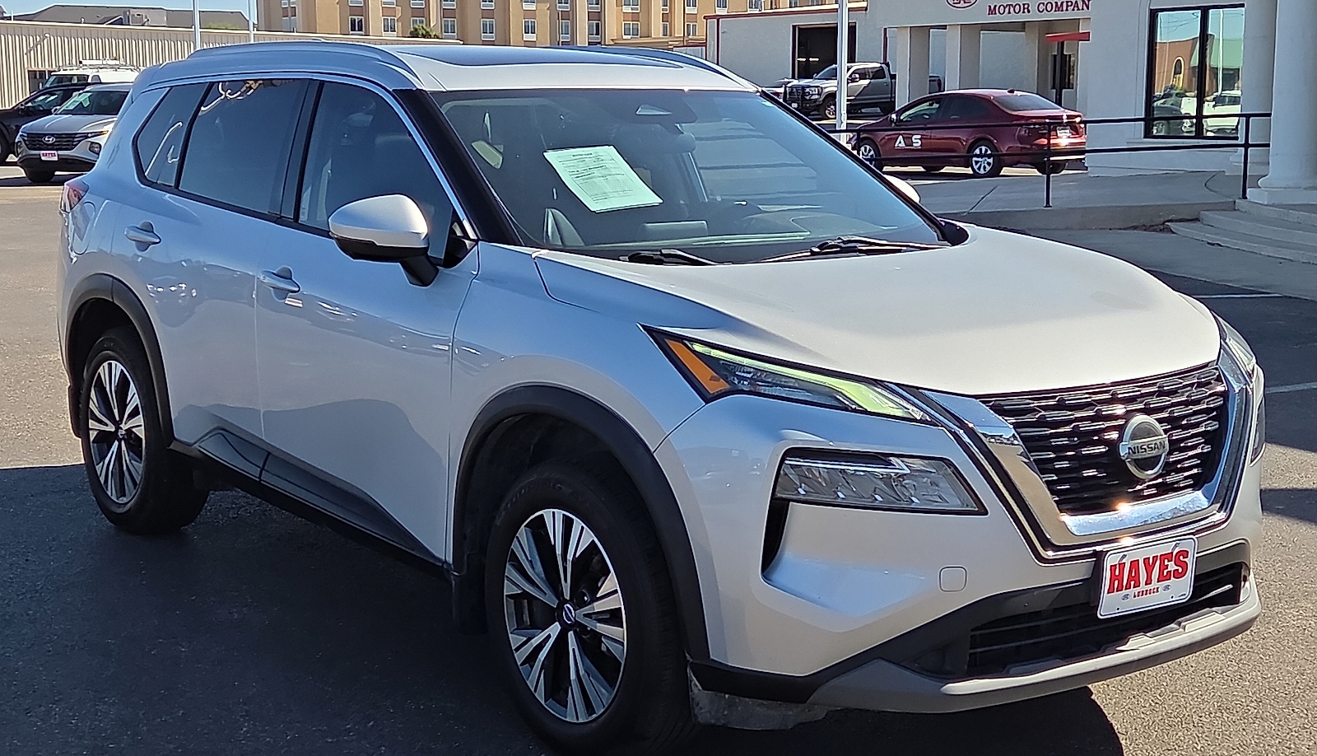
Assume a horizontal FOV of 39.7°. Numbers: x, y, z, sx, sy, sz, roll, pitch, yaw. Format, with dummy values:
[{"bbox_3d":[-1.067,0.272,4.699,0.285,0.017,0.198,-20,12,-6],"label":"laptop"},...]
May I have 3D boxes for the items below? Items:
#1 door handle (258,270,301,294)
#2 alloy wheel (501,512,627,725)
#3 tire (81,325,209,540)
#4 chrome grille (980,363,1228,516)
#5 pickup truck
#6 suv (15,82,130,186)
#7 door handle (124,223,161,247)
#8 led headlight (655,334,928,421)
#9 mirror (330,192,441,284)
[{"bbox_3d":[-1.063,-0.266,5.139,0.055,0.045,0.250,-6,11,-37],"label":"door handle"},{"bbox_3d":[-0.146,0.525,4.192,0.190,0.487,0.487,-6,11,-37],"label":"alloy wheel"},{"bbox_3d":[-1.774,0.171,6.324,0.240,0.735,0.735,-6,11,-37],"label":"tire"},{"bbox_3d":[1.027,0.153,3.948,0.840,0.310,0.150,-6,11,-37],"label":"chrome grille"},{"bbox_3d":[7.400,-10.600,67.800,6.200,2.000,2.050,-6,11,-37],"label":"pickup truck"},{"bbox_3d":[-8.933,-4.113,30.867,1.870,1.660,4.600,3,9,16],"label":"suv"},{"bbox_3d":[-1.669,-0.462,5.914,0.055,0.045,0.260,-6,11,-37],"label":"door handle"},{"bbox_3d":[0.243,-0.011,3.831,0.330,0.155,0.640,-6,11,-37],"label":"led headlight"},{"bbox_3d":[-0.670,-0.349,4.534,0.230,0.235,0.260,-6,11,-37],"label":"mirror"}]

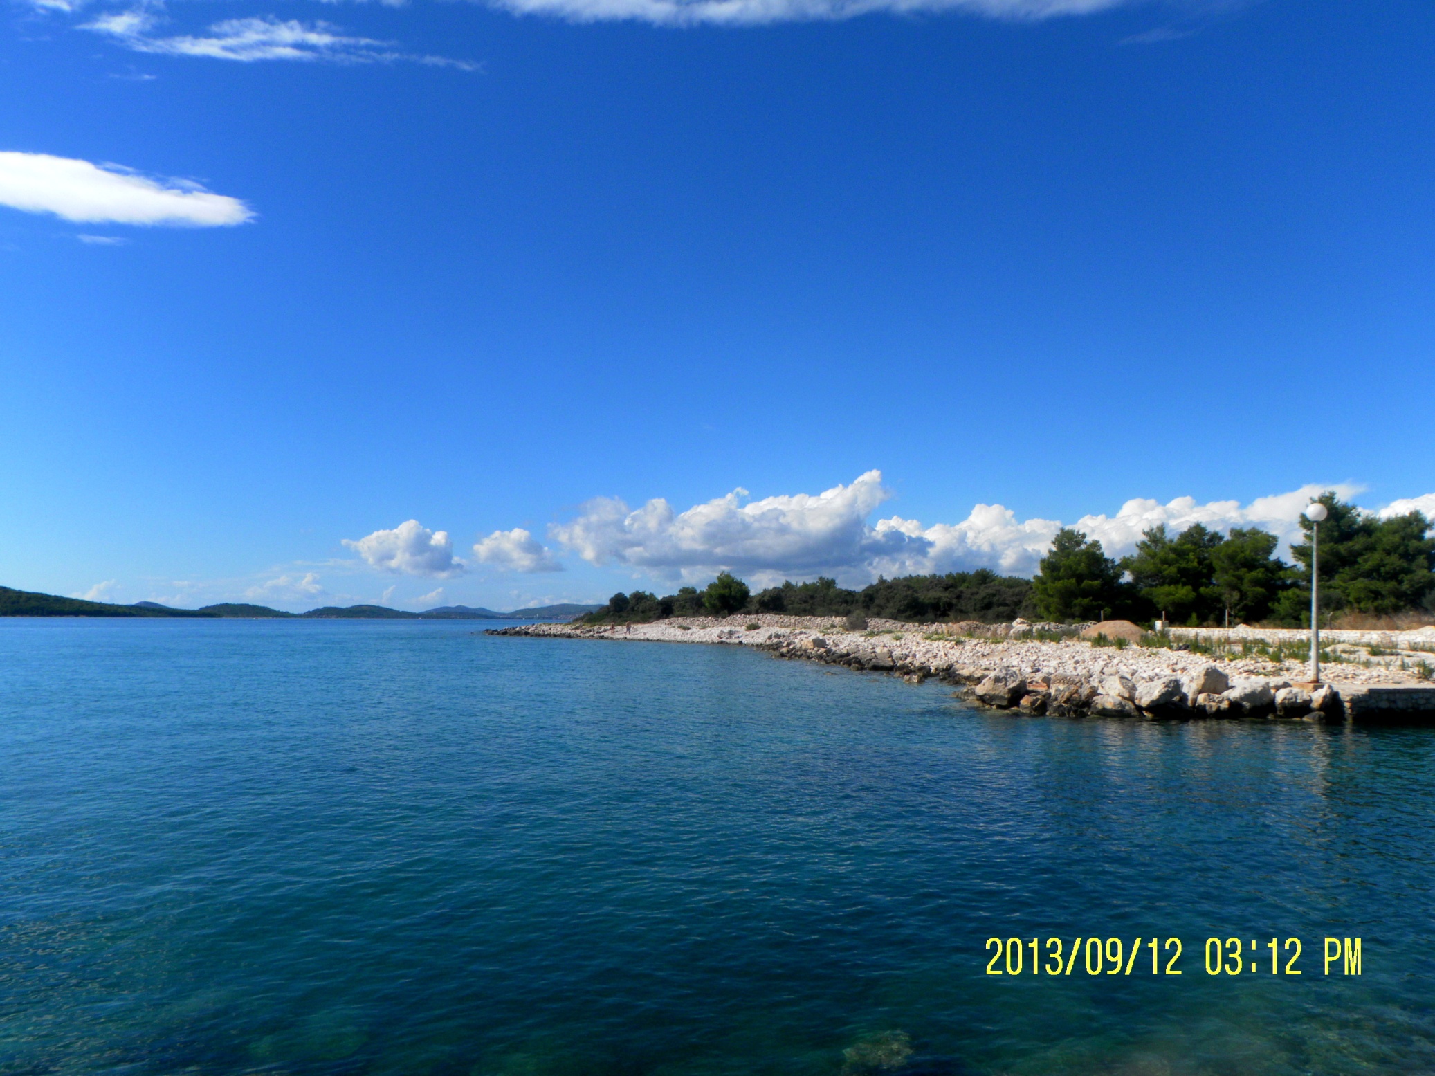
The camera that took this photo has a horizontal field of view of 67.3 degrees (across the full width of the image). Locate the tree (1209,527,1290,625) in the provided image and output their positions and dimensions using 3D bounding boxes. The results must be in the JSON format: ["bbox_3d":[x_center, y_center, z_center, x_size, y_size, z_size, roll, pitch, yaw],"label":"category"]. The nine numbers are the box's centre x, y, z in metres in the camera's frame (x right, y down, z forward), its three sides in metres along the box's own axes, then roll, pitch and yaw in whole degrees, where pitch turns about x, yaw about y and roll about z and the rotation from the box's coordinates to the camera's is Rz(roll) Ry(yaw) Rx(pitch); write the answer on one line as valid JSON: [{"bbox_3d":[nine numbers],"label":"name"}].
[{"bbox_3d":[33.068,2.497,67.000,4.900,6.342,4.900,-2,-5,26],"label":"tree"}]

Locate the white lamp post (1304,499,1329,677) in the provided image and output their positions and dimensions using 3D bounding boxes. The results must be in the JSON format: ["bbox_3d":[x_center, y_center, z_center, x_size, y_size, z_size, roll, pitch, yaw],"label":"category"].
[{"bbox_3d":[16.228,1.450,29.200,0.500,4.870,0.500,-2,-5,29],"label":"white lamp post"}]

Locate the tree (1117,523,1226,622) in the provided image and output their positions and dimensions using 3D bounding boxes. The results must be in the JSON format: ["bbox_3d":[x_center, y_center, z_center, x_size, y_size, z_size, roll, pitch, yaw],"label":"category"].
[{"bbox_3d":[28.681,2.428,68.000,6.000,6.650,6.000,-2,-5,23],"label":"tree"}]

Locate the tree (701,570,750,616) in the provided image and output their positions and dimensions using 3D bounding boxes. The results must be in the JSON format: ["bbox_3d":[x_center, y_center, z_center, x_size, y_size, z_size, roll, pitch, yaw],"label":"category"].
[{"bbox_3d":[1.176,7.050,133.000,5.900,5.942,5.900,0,-4,1],"label":"tree"}]

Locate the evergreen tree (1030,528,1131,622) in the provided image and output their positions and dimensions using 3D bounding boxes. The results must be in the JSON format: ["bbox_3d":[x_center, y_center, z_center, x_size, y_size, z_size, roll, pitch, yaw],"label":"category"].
[{"bbox_3d":[22.881,2.535,68.000,5.900,6.295,5.900,-1,-5,19],"label":"evergreen tree"}]

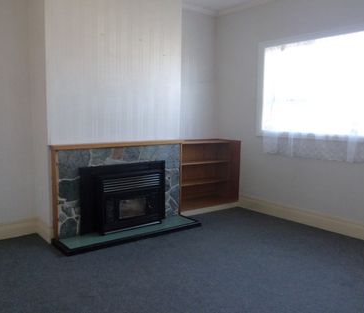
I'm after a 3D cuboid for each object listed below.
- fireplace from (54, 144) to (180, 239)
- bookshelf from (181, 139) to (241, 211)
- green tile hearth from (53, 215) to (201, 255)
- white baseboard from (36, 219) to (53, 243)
[{"bbox_3d":[-0.597,0.317,3.662,1.524,0.920,0.252,-4,8,-38],"label":"fireplace"},{"bbox_3d":[0.260,0.231,4.657,1.062,0.904,0.408,-4,8,-38],"label":"bookshelf"},{"bbox_3d":[-0.520,0.802,3.576,1.524,0.048,0.426,-4,8,-38],"label":"green tile hearth"},{"bbox_3d":[-1.383,0.738,3.405,0.024,0.180,0.420,-4,8,-38],"label":"white baseboard"}]

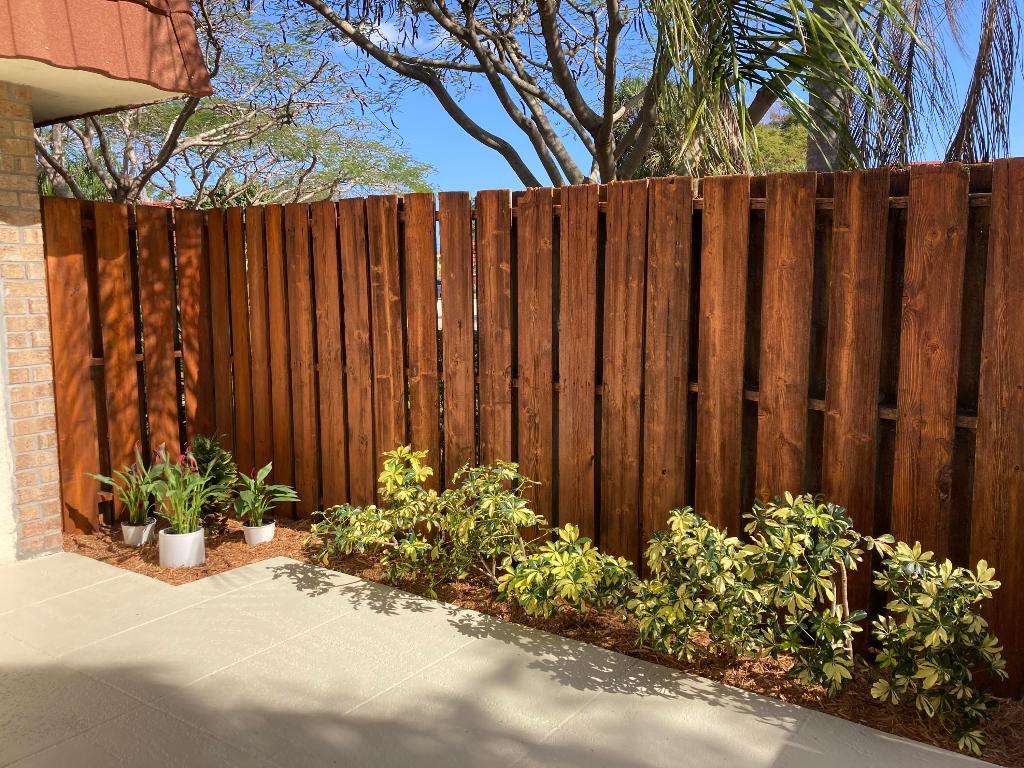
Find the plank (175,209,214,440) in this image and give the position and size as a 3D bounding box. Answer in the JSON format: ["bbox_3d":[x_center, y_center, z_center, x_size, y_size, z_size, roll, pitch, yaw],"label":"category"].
[{"bbox_3d":[-1.978,-0.149,5.187,0.024,1.863,0.187,4,8,34],"label":"plank"}]

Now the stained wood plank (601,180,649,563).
[{"bbox_3d":[0.486,0.065,3.594,0.188,1.846,0.022,5,9,33],"label":"stained wood plank"}]

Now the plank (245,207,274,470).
[{"bbox_3d":[-1.508,-0.123,4.997,0.142,1.853,0.024,4,8,34],"label":"plank"}]

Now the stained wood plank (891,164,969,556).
[{"bbox_3d":[1.472,0.166,2.944,0.186,1.843,0.022,5,9,33],"label":"stained wood plank"}]

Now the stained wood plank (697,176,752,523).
[{"bbox_3d":[0.831,0.084,3.286,0.183,1.770,0.020,4,9,35],"label":"stained wood plank"}]

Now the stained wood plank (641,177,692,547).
[{"bbox_3d":[0.656,0.080,3.482,0.190,1.852,0.022,5,9,33],"label":"stained wood plank"}]

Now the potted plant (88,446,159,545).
[{"bbox_3d":[-2.026,0.583,4.327,0.329,0.519,0.340,-4,8,-25],"label":"potted plant"}]

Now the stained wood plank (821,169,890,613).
[{"bbox_3d":[1.234,0.130,3.009,0.183,1.770,0.020,4,9,35],"label":"stained wood plank"}]

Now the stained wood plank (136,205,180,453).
[{"bbox_3d":[-2.121,-0.122,4.975,0.024,1.861,0.190,4,8,34],"label":"stained wood plank"}]

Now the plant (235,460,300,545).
[{"bbox_3d":[-1.299,0.623,4.387,0.324,0.410,0.300,-3,8,-18],"label":"plant"}]

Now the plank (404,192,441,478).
[{"bbox_3d":[-0.441,-0.028,4.205,0.186,1.838,0.022,5,9,33],"label":"plank"}]

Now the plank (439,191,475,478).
[{"bbox_3d":[-0.255,-0.027,4.031,0.190,1.770,0.020,4,9,35],"label":"plank"}]

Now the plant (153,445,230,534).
[{"bbox_3d":[-1.632,0.521,4.149,0.385,0.429,0.360,-3,8,-22],"label":"plant"}]

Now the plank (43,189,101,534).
[{"bbox_3d":[-2.357,-0.074,4.428,0.022,1.802,0.190,5,9,33],"label":"plank"}]

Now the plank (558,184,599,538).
[{"bbox_3d":[0.295,0.032,3.654,0.187,1.770,0.020,4,9,35],"label":"plank"}]

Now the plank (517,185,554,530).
[{"bbox_3d":[0.118,0.013,3.917,0.187,1.836,0.024,4,8,34],"label":"plank"}]

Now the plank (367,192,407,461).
[{"bbox_3d":[-0.642,-0.048,4.338,0.195,1.836,0.022,4,9,33],"label":"plank"}]

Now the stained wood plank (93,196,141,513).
[{"bbox_3d":[-2.259,-0.095,4.770,0.024,1.857,0.188,4,8,34],"label":"stained wood plank"}]

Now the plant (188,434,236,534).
[{"bbox_3d":[-1.626,0.547,4.483,0.280,0.543,0.280,-3,8,-21],"label":"plant"}]

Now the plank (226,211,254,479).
[{"bbox_3d":[-1.625,-0.135,4.988,0.145,1.815,0.022,5,9,33],"label":"plank"}]

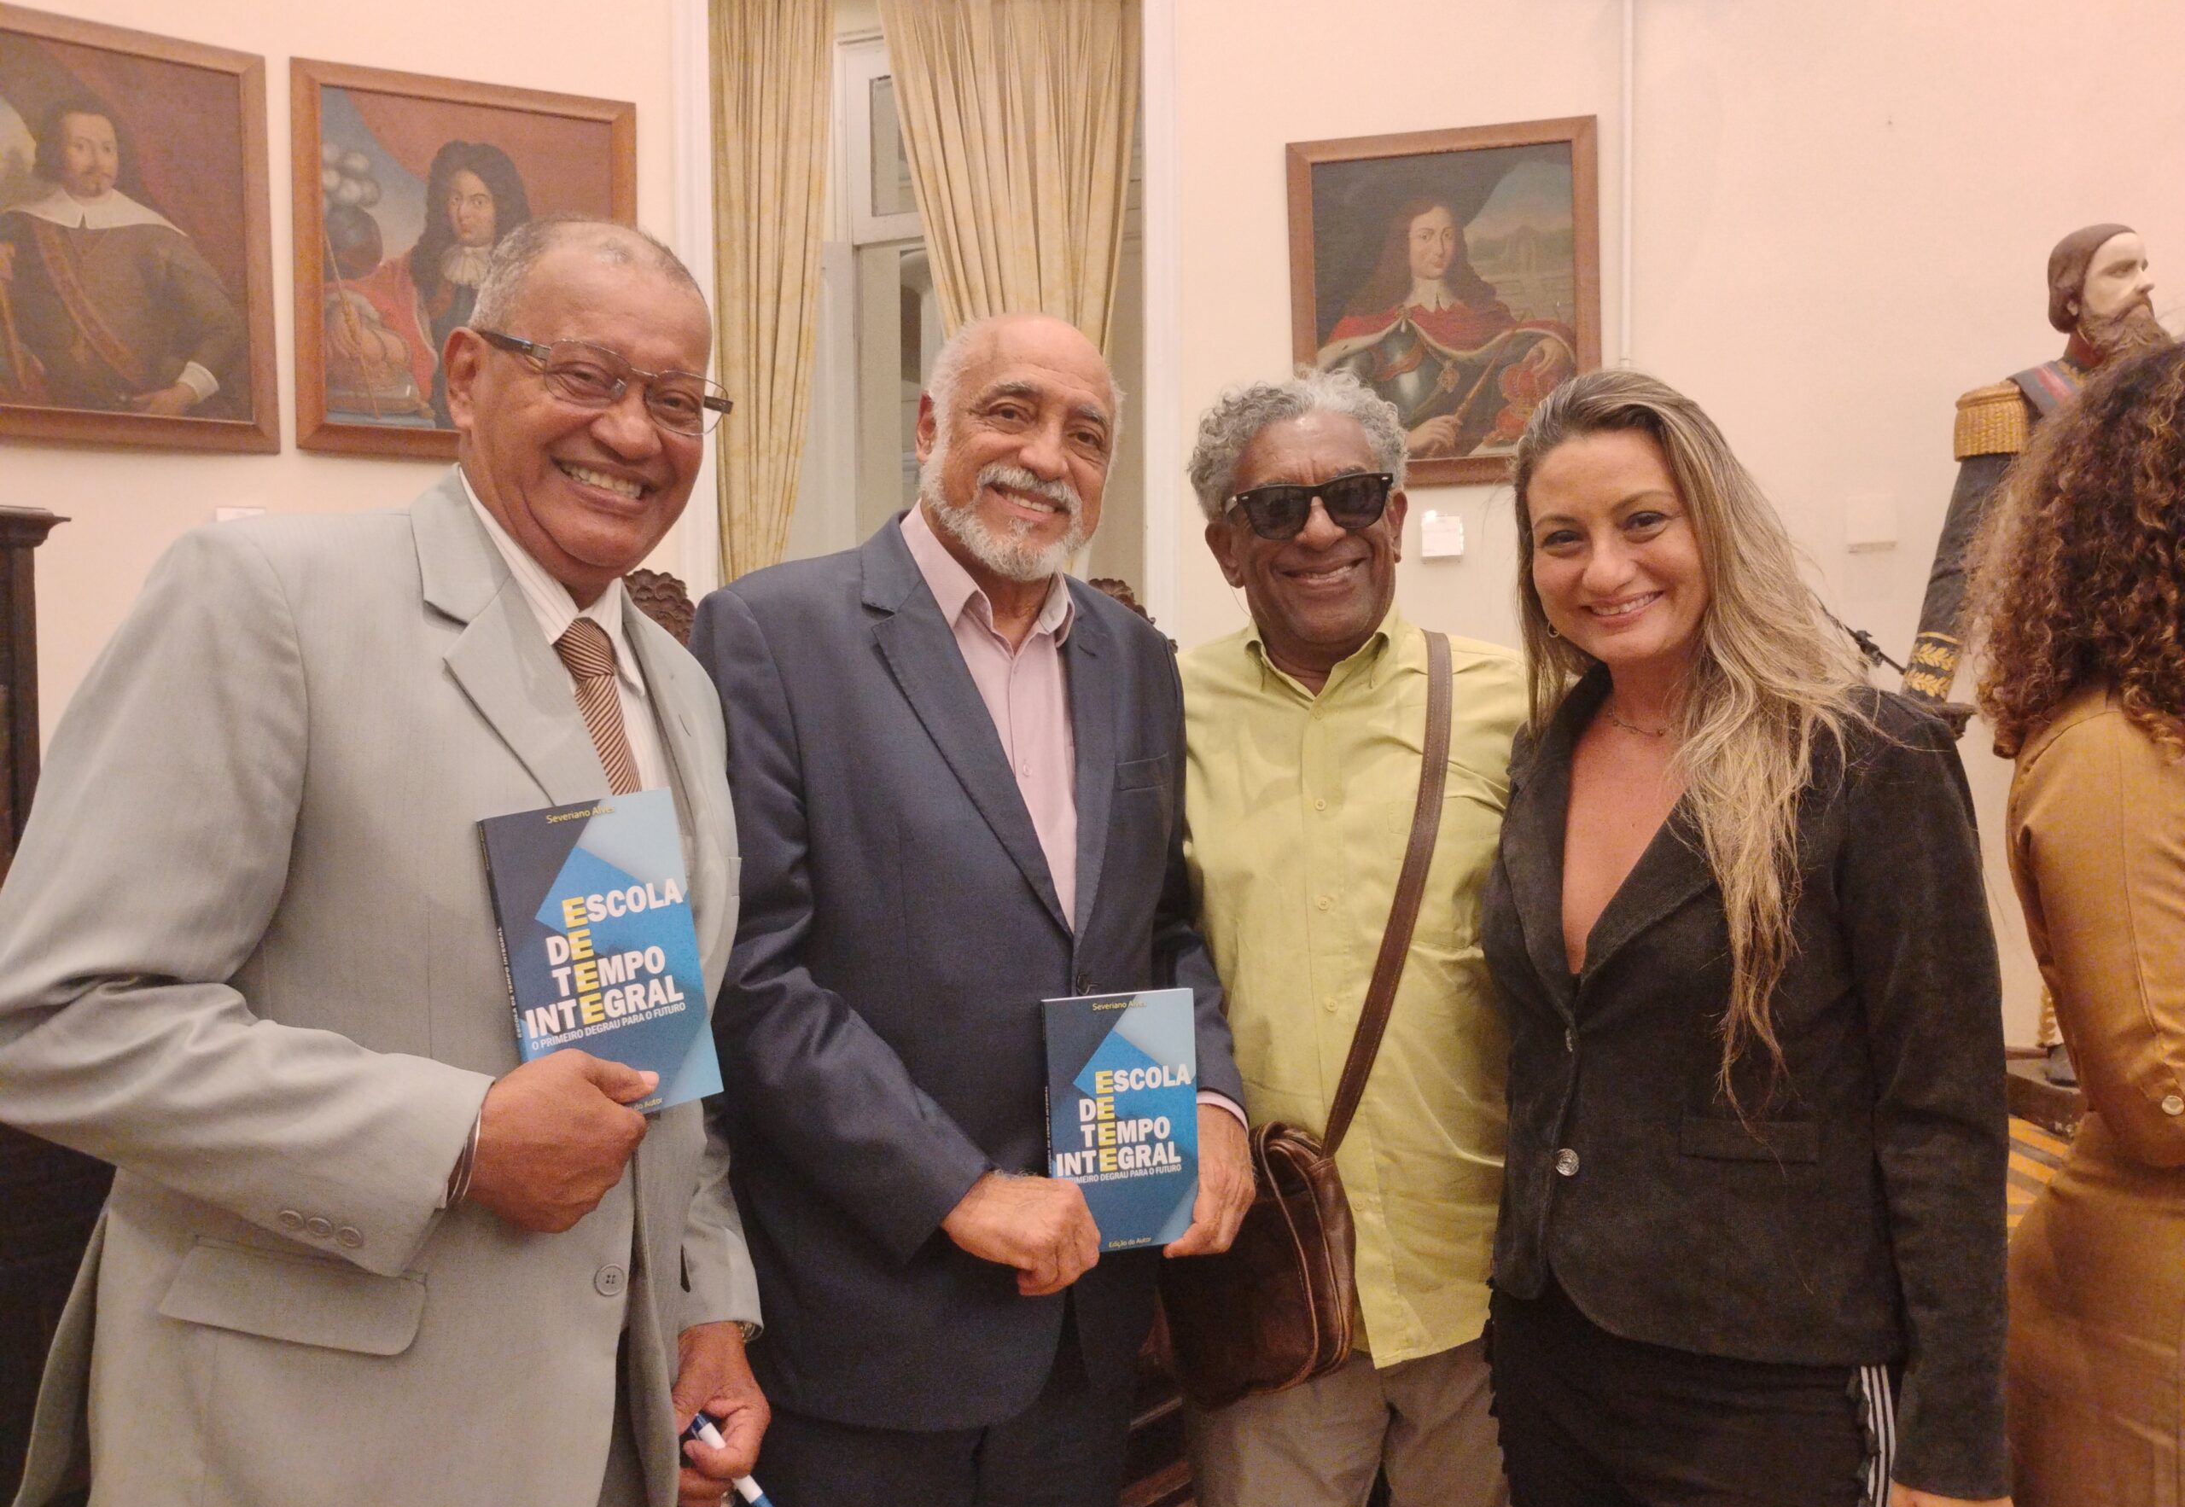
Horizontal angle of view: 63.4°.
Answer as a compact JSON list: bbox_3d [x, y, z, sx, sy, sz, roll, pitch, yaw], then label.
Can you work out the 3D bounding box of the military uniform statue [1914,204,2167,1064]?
[{"bbox_3d":[2.173,-0.219,3.950,0.700,1.920,0.460,-1,3,-10],"label":"military uniform statue"}]

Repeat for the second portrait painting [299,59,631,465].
[{"bbox_3d":[-1.567,-1.208,4.468,0.820,0.962,0.050,-1,2,-24],"label":"second portrait painting"}]

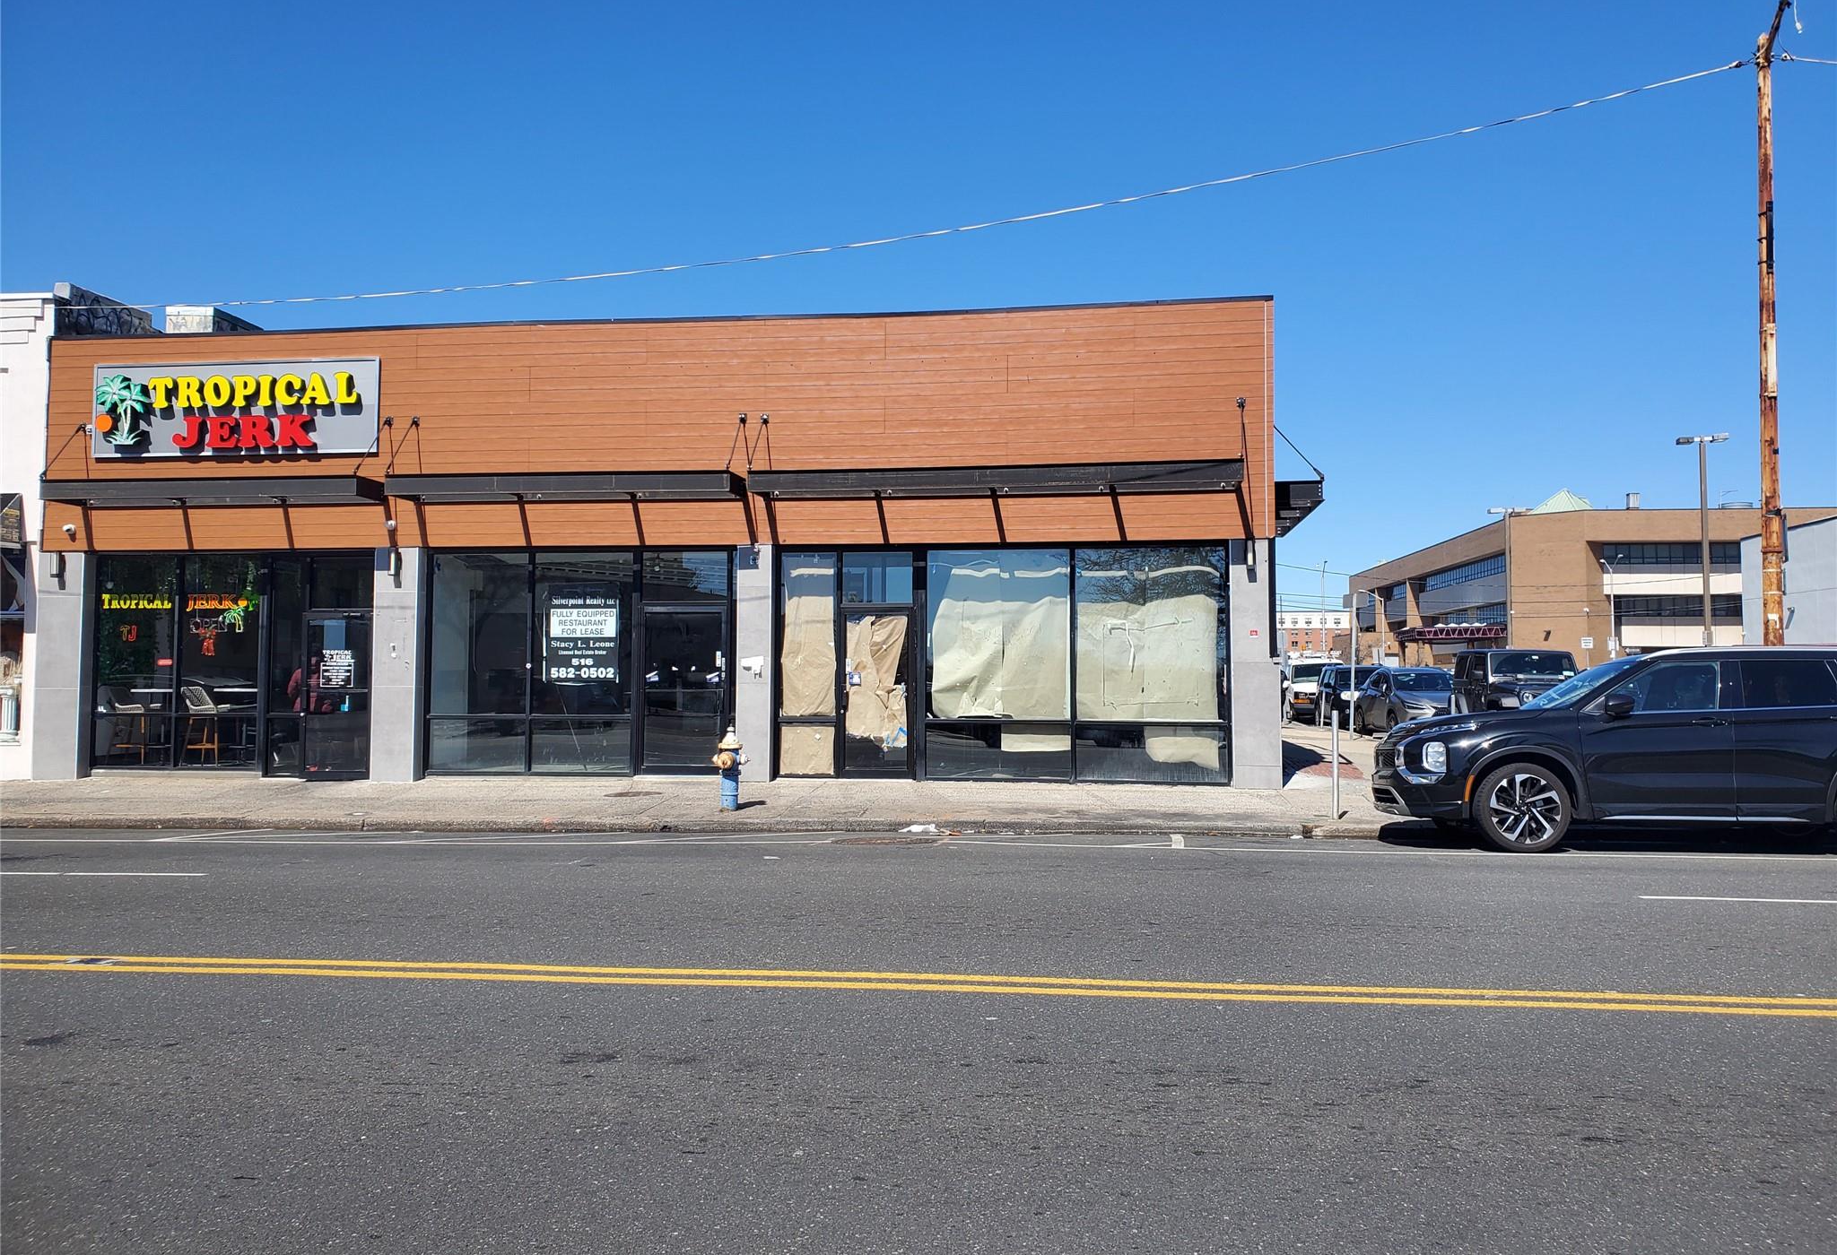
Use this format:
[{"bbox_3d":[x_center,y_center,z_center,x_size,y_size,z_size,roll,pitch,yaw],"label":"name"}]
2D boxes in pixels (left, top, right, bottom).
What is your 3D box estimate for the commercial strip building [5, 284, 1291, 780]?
[{"bbox_3d":[-2.794,-0.699,24.409,16.822,5.962,14.000,0,-3,7],"label":"commercial strip building"}]

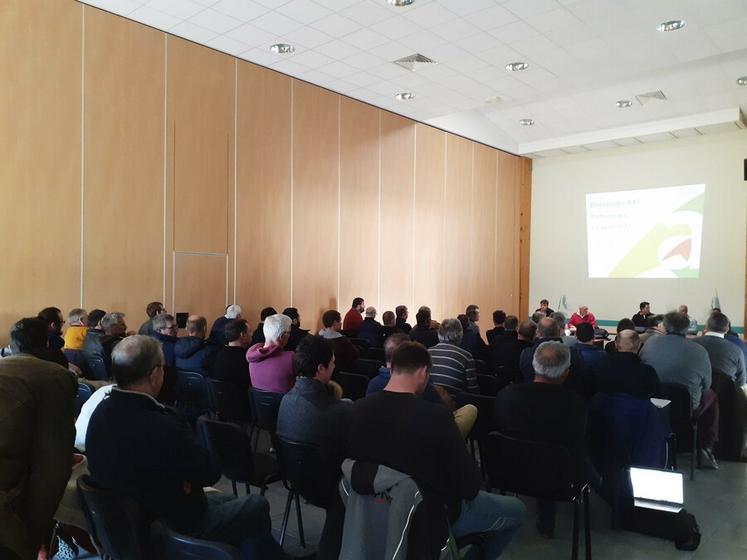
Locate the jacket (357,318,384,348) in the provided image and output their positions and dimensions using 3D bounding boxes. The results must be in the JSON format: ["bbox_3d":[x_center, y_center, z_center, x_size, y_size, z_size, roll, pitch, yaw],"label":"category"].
[{"bbox_3d":[-0.078,0.855,8.176,0.520,0.640,0.400,0,-1,42],"label":"jacket"}]

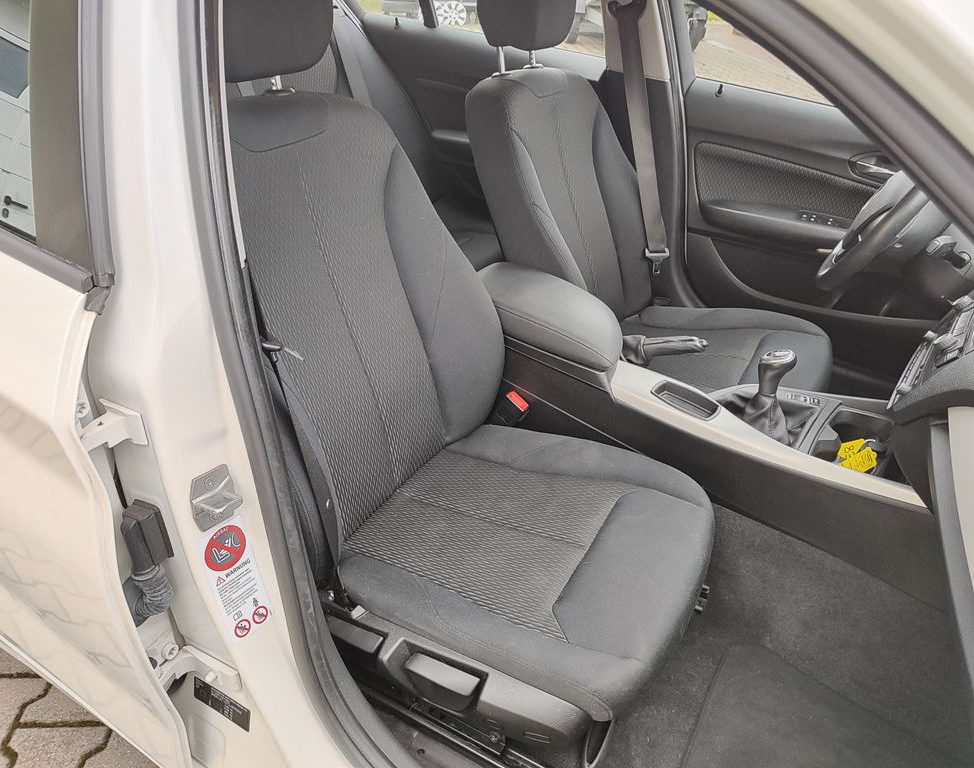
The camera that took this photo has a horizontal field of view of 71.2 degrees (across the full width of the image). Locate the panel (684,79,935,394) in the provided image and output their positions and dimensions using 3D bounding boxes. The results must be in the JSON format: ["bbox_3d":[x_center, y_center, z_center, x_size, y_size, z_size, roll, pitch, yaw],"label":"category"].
[{"bbox_3d":[0.834,-0.310,1.589,0.910,0.625,0.150,22,38,23],"label":"panel"}]

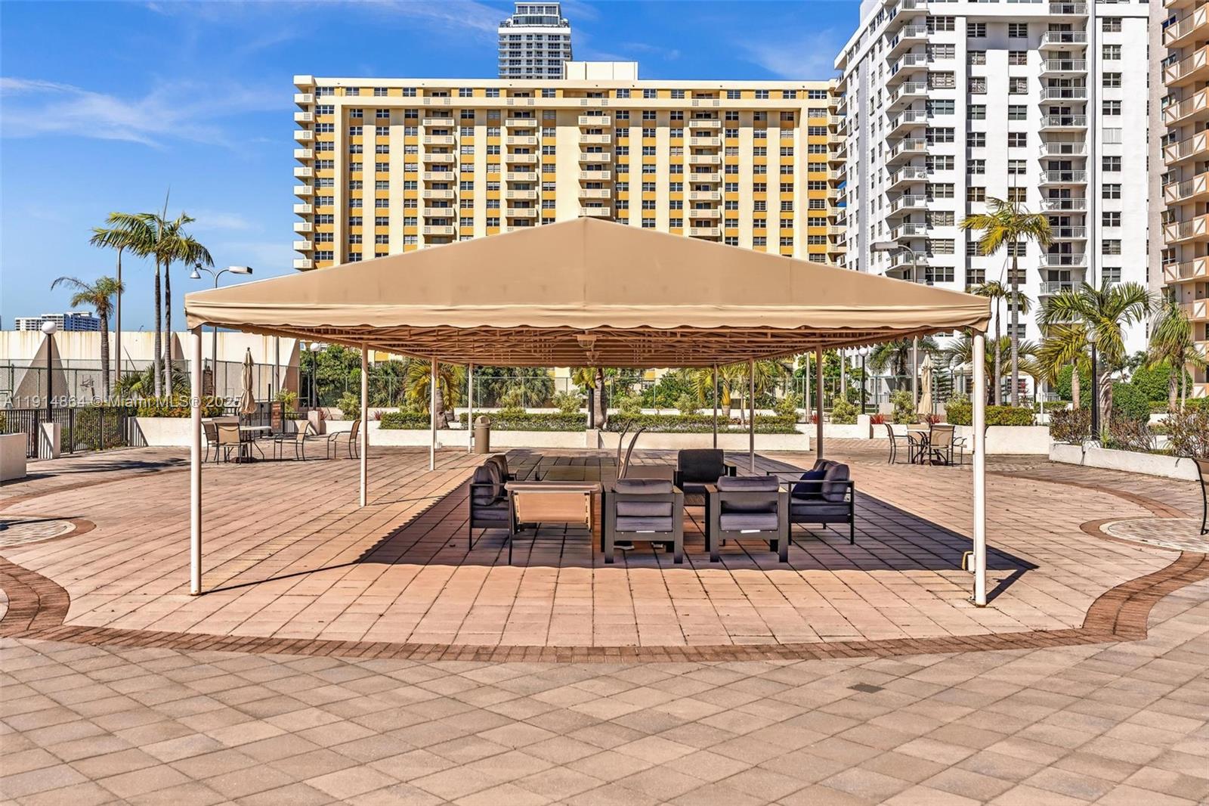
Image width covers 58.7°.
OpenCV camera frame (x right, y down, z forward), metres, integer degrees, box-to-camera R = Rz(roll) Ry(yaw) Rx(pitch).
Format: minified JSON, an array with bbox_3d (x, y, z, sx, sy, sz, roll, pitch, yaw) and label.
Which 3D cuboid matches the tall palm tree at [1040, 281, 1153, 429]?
[{"bbox_3d":[11.680,-0.984,25.487,2.750,3.800,2.600,0,1,0],"label":"tall palm tree"}]

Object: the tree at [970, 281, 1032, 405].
[{"bbox_3d":[13.247,-1.874,36.000,2.150,4.600,2.150,0,1,0],"label":"tree"}]

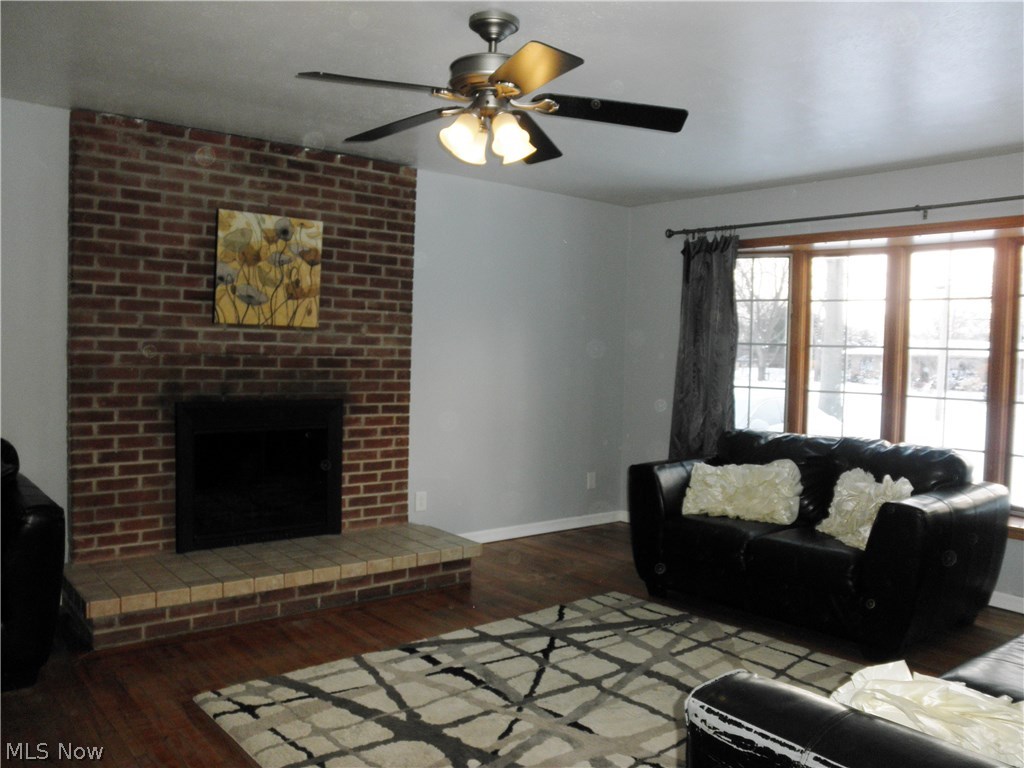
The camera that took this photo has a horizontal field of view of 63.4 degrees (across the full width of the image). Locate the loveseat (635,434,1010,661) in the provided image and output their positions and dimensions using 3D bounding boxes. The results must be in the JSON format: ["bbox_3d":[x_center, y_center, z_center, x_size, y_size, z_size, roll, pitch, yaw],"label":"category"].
[{"bbox_3d":[1.581,0.750,4.449,1.010,0.880,1.570,-1,4,-43],"label":"loveseat"}]

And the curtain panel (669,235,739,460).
[{"bbox_3d":[1.327,0.041,5.792,0.110,2.120,0.550,-1,3,-42],"label":"curtain panel"}]

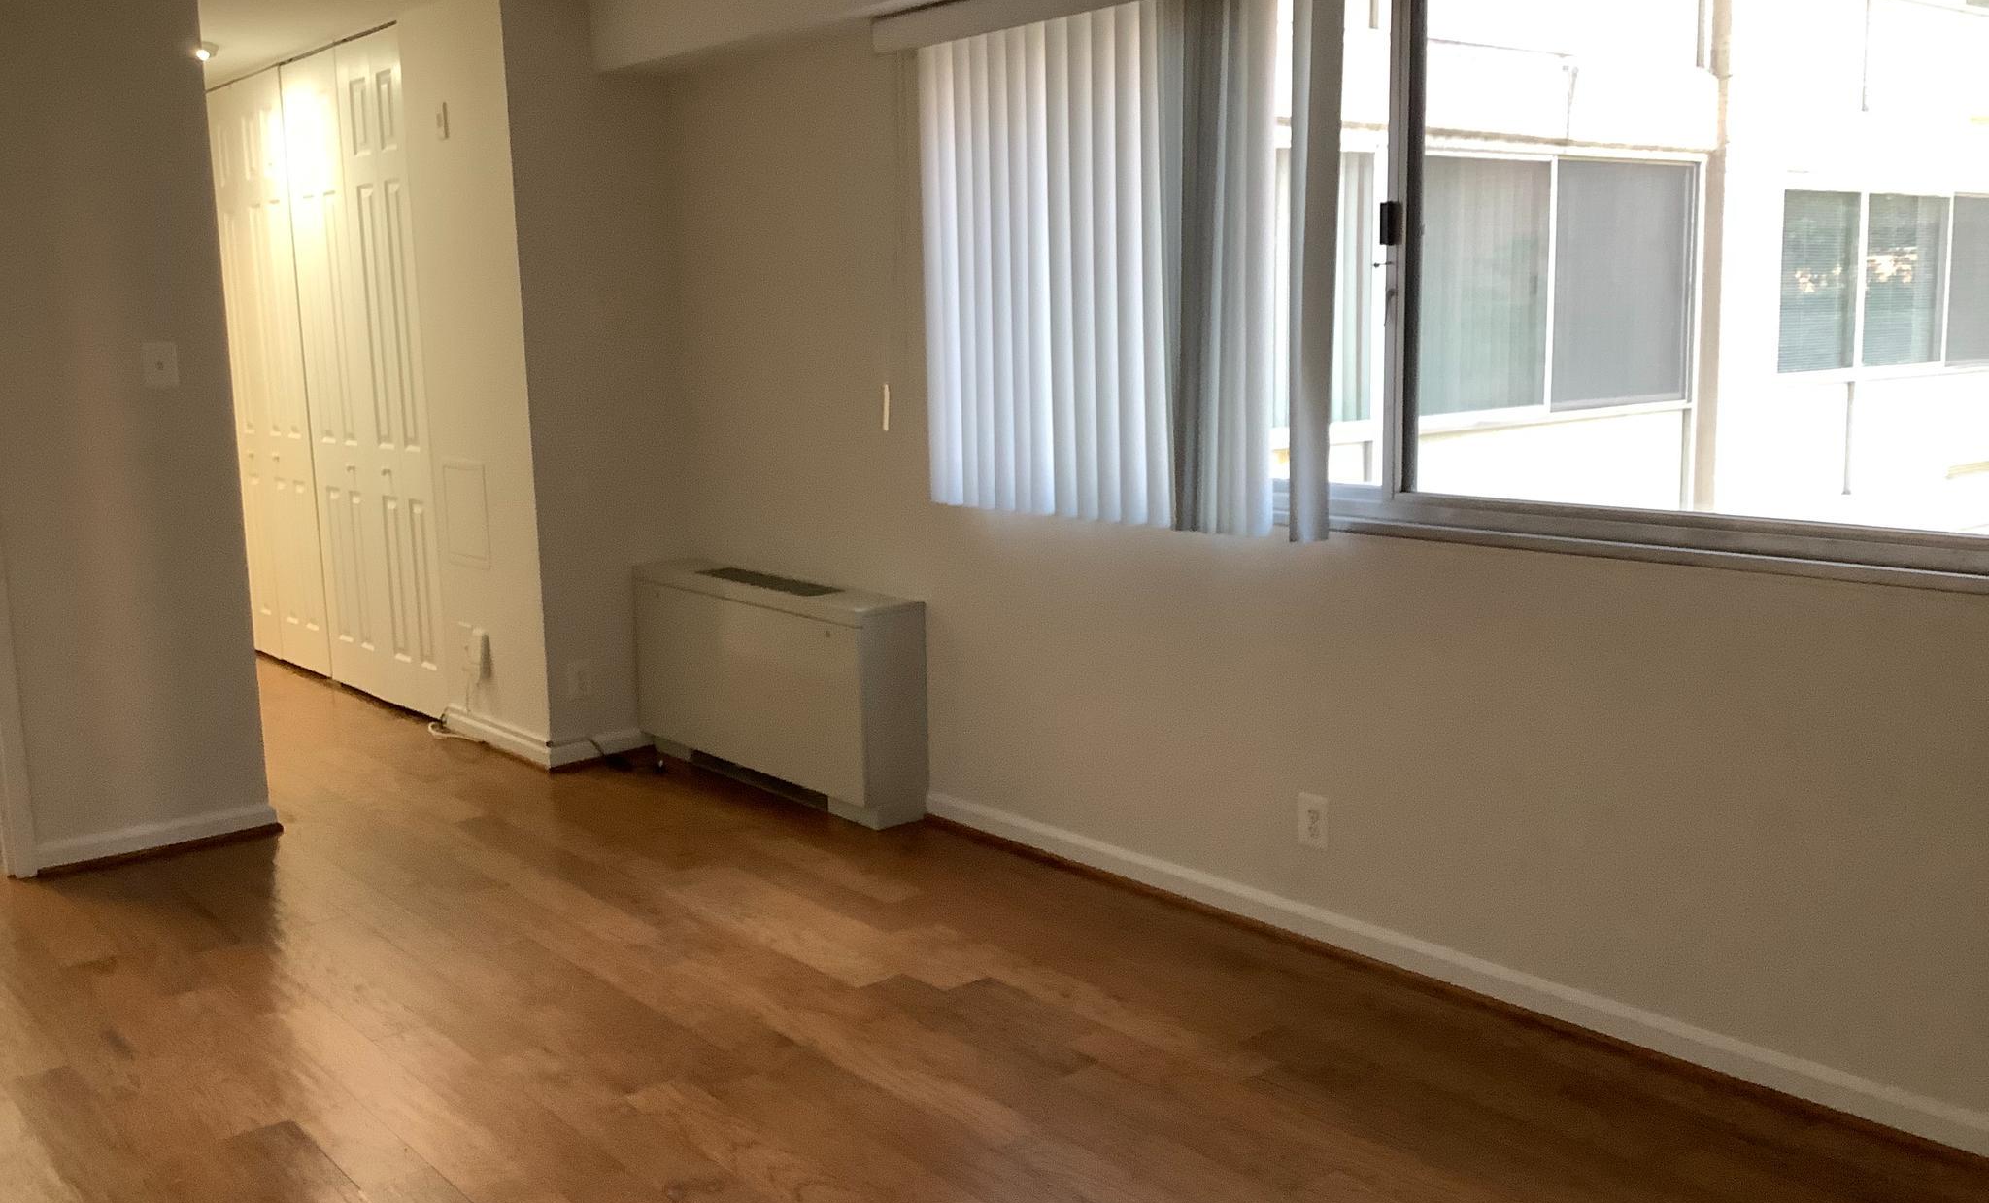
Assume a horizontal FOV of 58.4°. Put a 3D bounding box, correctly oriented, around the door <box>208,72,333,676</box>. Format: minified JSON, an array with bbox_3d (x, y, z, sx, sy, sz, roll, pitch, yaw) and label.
[{"bbox_3d":[-3.110,-0.946,7.578,0.040,2.412,1.170,-9,12,-39],"label":"door"}]

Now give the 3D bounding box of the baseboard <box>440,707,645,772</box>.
[{"bbox_3d":[-1.558,0.442,6.209,0.406,0.097,0.838,-9,12,-39],"label":"baseboard"}]

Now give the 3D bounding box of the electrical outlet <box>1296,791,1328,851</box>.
[{"bbox_3d":[0.718,0.498,4.027,0.008,0.115,0.071,-9,12,-39],"label":"electrical outlet"}]

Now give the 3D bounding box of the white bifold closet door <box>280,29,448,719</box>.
[{"bbox_3d":[-2.357,-0.818,6.687,0.040,2.412,1.176,-9,12,-39],"label":"white bifold closet door"}]

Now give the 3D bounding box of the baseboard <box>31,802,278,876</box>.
[{"bbox_3d":[-2.337,0.664,4.999,0.649,0.082,0.026,-9,12,-39],"label":"baseboard"}]

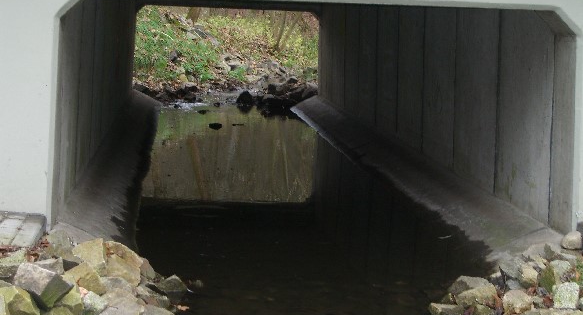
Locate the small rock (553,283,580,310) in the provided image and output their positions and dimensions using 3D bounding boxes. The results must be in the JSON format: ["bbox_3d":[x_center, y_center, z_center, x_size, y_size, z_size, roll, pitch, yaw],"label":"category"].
[{"bbox_3d":[1.860,0.933,7.745,0.179,0.147,0.161,4,7,14],"label":"small rock"}]

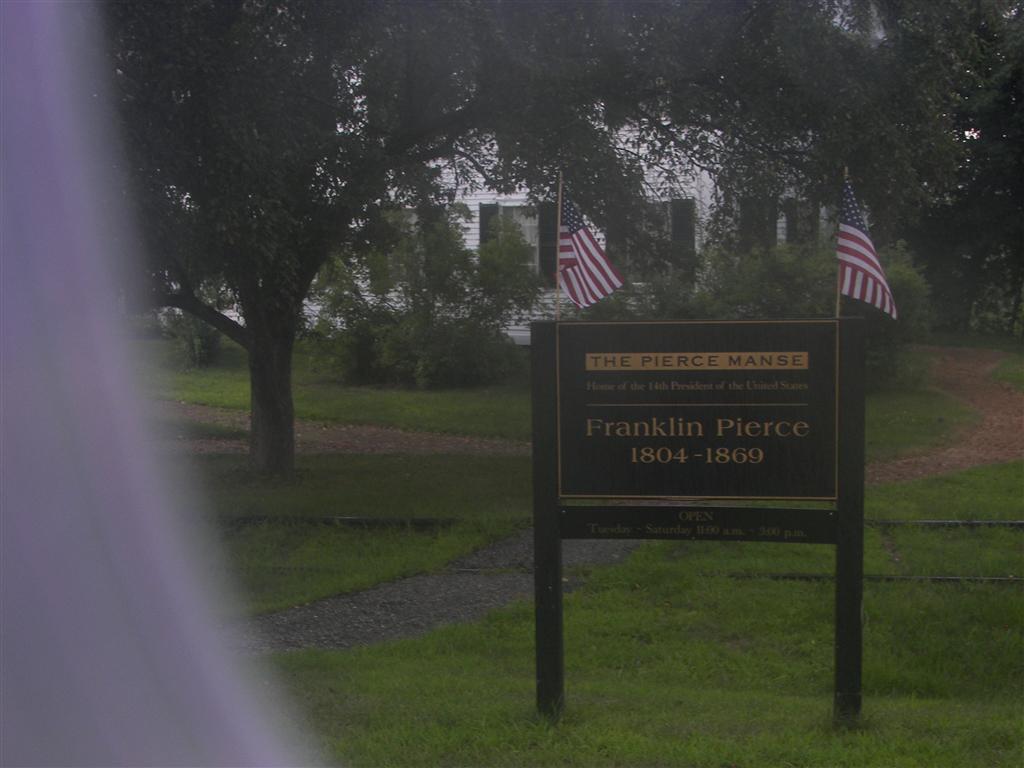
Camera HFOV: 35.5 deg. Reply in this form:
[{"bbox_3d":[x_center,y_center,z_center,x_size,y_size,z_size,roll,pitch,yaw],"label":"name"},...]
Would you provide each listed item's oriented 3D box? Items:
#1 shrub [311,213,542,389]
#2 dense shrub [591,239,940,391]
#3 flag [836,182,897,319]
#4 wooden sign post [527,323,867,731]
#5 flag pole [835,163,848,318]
[{"bbox_3d":[-1.169,-1.164,22.000,3.000,2.329,2.700,-1,8,0],"label":"shrub"},{"bbox_3d":[3.279,-0.922,21.500,4.150,1.918,2.800,-1,8,0],"label":"dense shrub"},{"bbox_3d":[1.228,-0.462,5.531,0.205,0.475,0.120,0,8,8],"label":"flag"},{"bbox_3d":[0.664,0.486,5.735,1.169,1.460,0.100,0,8,8],"label":"wooden sign post"},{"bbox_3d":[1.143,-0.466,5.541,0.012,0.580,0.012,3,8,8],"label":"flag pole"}]

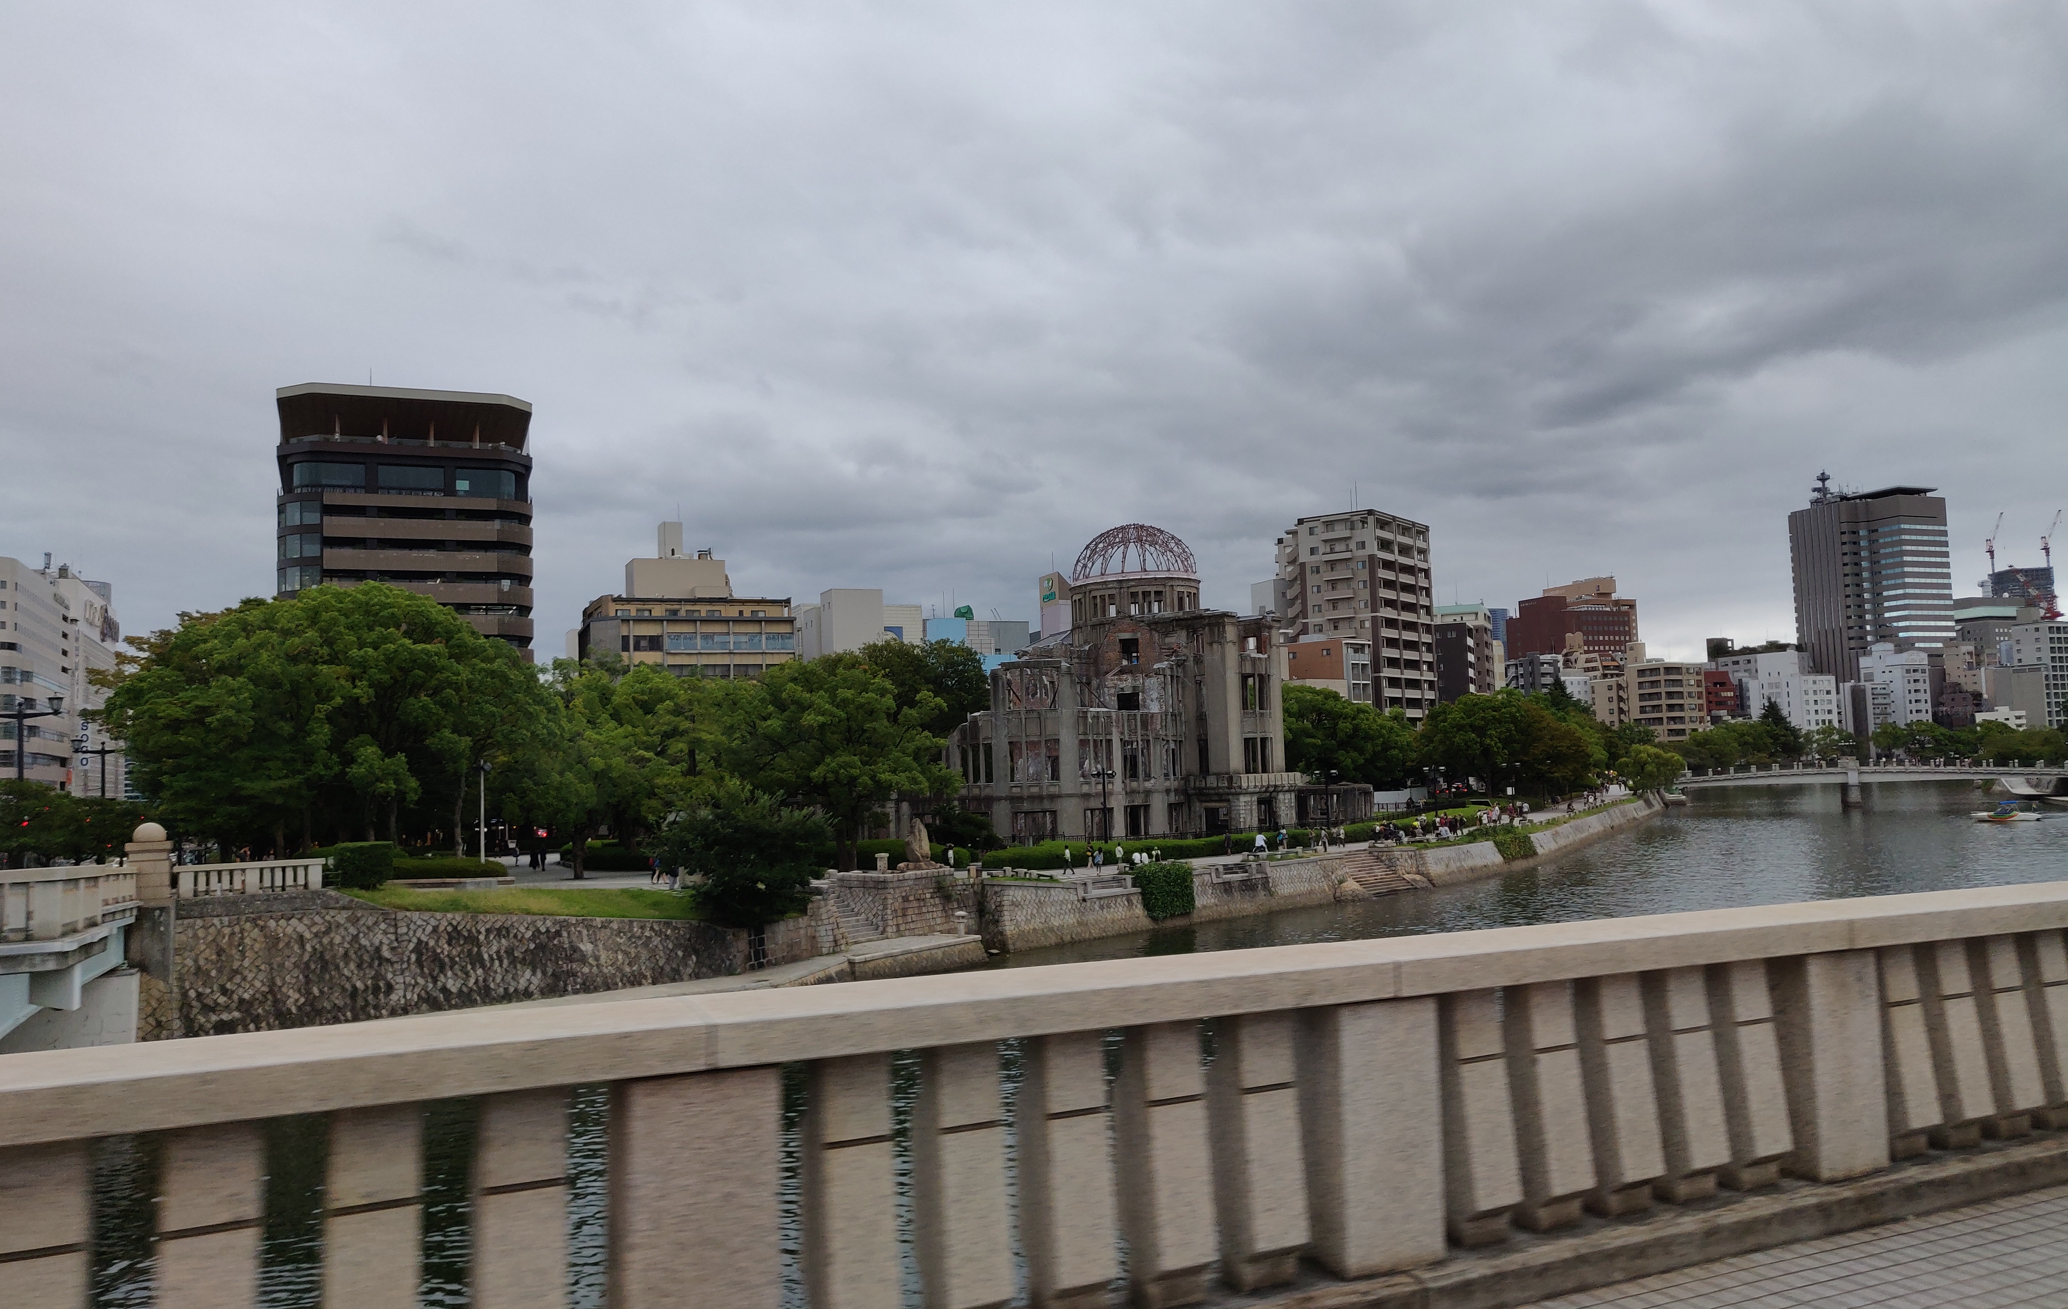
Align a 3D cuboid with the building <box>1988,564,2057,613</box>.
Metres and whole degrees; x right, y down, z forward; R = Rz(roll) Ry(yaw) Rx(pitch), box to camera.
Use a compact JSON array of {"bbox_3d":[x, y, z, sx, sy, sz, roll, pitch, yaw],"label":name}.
[{"bbox_3d":[809.224,-2.672,1213.750,33.000,140.000,28.000,0,-4,-22],"label":"building"}]

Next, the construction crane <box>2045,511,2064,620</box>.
[{"bbox_3d":[849.061,-74.008,1260.082,16.000,91.000,12.000,-2,-4,0],"label":"construction crane"}]

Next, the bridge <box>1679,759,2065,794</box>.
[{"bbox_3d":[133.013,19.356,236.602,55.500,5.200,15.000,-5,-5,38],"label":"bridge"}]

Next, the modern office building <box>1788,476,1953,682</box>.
[{"bbox_3d":[329.384,-11.635,584.518,25.000,99.000,47.000,0,-4,-22],"label":"modern office building"}]

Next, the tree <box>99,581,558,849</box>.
[{"bbox_3d":[-47.349,4.960,100.045,26.000,18.800,22.000,-1,-5,-20],"label":"tree"}]

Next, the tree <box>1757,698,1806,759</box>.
[{"bbox_3d":[157.235,16.781,315.058,9.800,14.600,9.500,-4,-5,26],"label":"tree"}]

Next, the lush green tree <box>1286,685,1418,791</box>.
[{"bbox_3d":[31.144,9.958,147.992,13.000,13.400,12.500,-2,-4,0],"label":"lush green tree"}]

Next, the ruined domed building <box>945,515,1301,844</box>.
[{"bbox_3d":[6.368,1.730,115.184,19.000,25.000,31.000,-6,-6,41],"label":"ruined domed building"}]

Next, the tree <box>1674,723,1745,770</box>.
[{"bbox_3d":[134.071,18.510,296.076,13.000,10.300,12.000,-4,-5,25],"label":"tree"}]

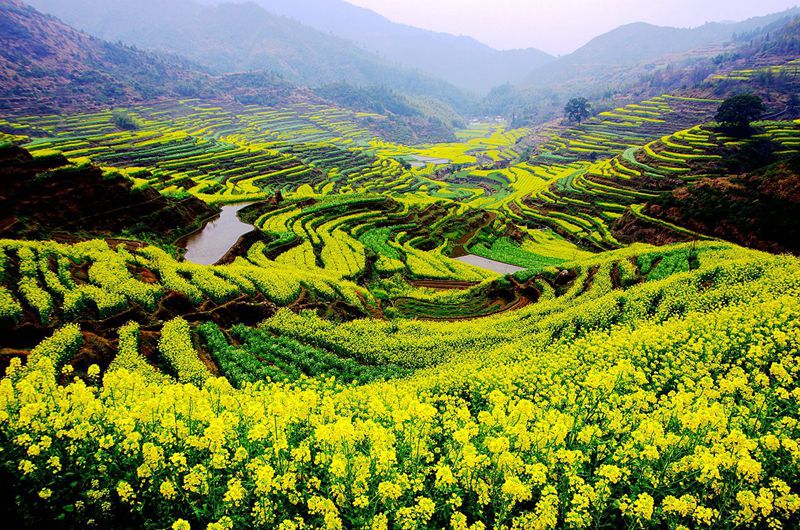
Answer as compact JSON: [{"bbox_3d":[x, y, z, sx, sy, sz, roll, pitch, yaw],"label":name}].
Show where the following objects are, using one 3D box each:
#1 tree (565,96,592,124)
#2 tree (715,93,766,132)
[{"bbox_3d":[77.660,-67.600,262.000,11.200,11.900,11.000,5,17,15],"label":"tree"},{"bbox_3d":[96.670,-43.290,170.000,13.600,11.200,13.200,9,19,28],"label":"tree"}]

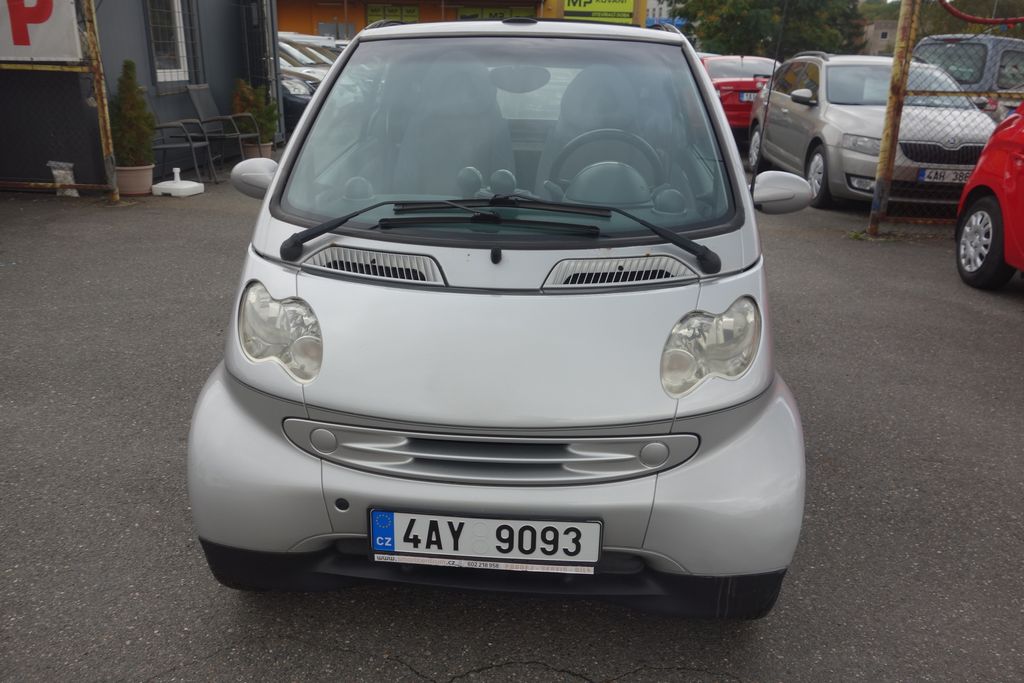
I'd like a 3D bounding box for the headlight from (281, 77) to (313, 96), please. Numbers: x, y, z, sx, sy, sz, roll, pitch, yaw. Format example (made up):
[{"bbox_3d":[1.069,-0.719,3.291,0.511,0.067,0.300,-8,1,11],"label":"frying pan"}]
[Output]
[{"bbox_3d":[-3.683,-4.312,13.450,0.450,0.260,0.380,-17,27,-40],"label":"headlight"}]

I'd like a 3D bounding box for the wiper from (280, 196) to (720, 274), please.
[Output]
[{"bbox_3d":[-0.028,-0.275,2.014,1.130,0.180,0.200,2,20,3],"label":"wiper"}]

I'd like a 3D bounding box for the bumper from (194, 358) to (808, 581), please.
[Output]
[{"bbox_3d":[-0.053,0.327,1.954,1.500,0.520,0.400,2,20,3],"label":"bumper"}]

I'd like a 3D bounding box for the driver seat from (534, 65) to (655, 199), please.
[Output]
[{"bbox_3d":[0.326,-0.504,3.044,0.500,1.020,0.720,2,20,3],"label":"driver seat"}]

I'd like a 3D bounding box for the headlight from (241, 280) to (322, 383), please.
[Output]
[{"bbox_3d":[-0.543,-0.030,1.901,0.260,0.205,0.220,6,21,14],"label":"headlight"}]

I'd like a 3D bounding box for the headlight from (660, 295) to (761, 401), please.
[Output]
[{"bbox_3d":[0.460,0.007,1.853,0.260,0.205,0.220,-2,20,-9],"label":"headlight"}]

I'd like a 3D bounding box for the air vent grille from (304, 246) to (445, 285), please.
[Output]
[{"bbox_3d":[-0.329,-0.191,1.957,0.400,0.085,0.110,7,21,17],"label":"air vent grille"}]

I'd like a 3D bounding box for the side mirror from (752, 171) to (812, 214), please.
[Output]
[{"bbox_3d":[0.782,-0.437,2.379,0.185,0.130,0.115,2,20,3],"label":"side mirror"}]

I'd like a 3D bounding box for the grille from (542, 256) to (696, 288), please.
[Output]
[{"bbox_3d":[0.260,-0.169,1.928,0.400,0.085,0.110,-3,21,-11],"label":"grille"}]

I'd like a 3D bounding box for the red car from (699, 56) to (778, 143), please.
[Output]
[{"bbox_3d":[3.491,-4.012,13.107,1.800,1.460,4.600,2,20,1],"label":"red car"}]

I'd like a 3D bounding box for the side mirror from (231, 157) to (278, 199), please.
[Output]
[{"bbox_3d":[-0.775,-0.495,2.454,0.185,0.130,0.115,2,20,3],"label":"side mirror"}]

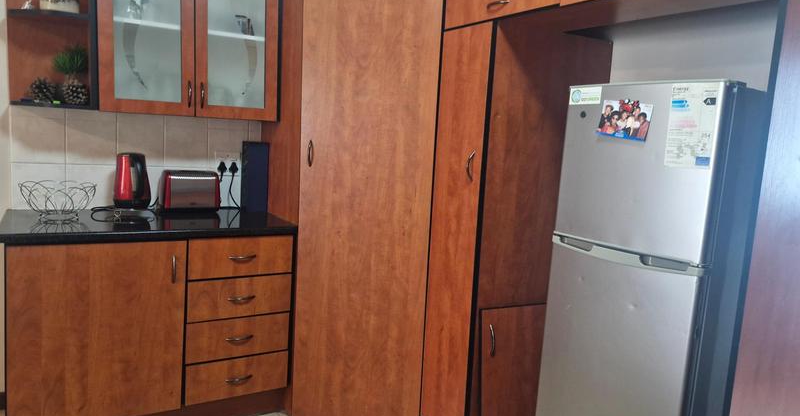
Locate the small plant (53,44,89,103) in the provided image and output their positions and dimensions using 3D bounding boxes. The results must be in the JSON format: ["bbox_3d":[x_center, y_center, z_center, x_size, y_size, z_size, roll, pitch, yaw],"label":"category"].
[{"bbox_3d":[-1.409,-0.572,2.275,0.125,0.250,0.125,-1,8,-31],"label":"small plant"}]

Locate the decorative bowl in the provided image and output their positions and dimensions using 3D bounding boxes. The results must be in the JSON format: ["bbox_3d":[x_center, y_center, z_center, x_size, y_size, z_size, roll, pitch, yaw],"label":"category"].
[{"bbox_3d":[-1.469,-0.033,2.285,0.280,0.148,0.280,-1,8,-31],"label":"decorative bowl"}]

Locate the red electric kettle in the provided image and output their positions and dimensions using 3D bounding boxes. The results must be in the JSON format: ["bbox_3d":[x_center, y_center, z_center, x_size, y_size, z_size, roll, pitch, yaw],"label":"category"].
[{"bbox_3d":[-1.251,-0.121,2.480,0.190,0.265,0.155,9,9,41],"label":"red electric kettle"}]

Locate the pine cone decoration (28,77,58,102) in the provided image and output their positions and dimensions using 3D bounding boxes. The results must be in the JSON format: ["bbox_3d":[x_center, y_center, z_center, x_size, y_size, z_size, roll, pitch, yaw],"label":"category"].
[{"bbox_3d":[-1.514,-0.501,2.258,0.092,0.100,0.092,-1,8,-31],"label":"pine cone decoration"}]

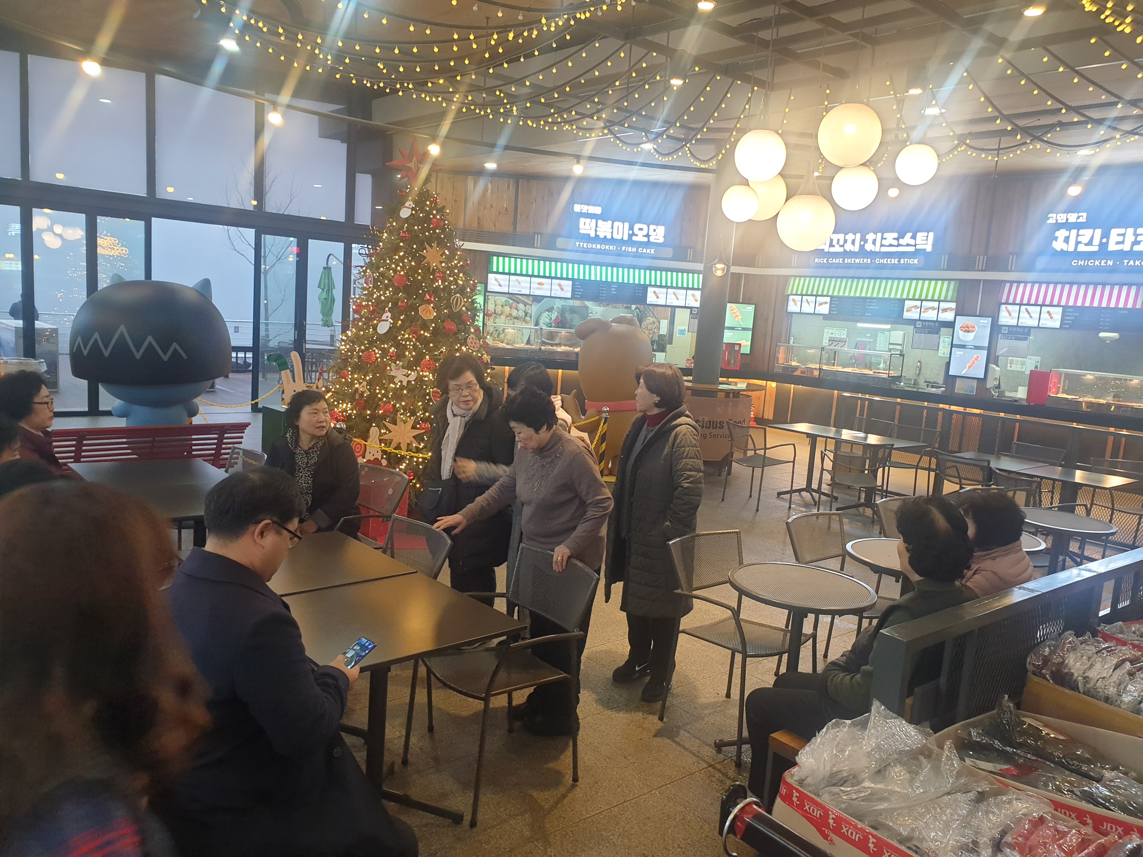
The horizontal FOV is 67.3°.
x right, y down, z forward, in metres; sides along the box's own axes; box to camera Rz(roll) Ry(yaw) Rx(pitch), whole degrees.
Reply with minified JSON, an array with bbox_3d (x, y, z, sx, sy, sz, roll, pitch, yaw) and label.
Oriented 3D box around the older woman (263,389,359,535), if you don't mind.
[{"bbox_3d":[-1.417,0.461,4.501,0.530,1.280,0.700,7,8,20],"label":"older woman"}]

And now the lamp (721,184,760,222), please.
[{"bbox_3d":[1.326,-1.768,6.750,0.295,0.290,0.295,4,8,0],"label":"lamp"}]

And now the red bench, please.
[{"bbox_3d":[-3.303,0.327,6.643,1.382,0.790,0.680,-3,10,-42],"label":"red bench"}]

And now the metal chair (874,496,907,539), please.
[{"bbox_3d":[2.091,0.864,5.034,0.550,0.835,0.560,-3,10,-40],"label":"metal chair"}]

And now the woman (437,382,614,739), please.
[{"bbox_3d":[-0.170,0.562,3.541,0.580,1.460,0.540,-1,9,-32],"label":"woman"}]

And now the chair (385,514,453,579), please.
[{"bbox_3d":[-0.867,0.849,3.623,0.560,0.835,0.550,-3,10,-40],"label":"chair"}]

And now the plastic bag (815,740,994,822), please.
[{"bbox_3d":[0.696,0.737,1.796,0.340,0.090,0.190,0,9,-26],"label":"plastic bag"}]

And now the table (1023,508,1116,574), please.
[{"bbox_3d":[3.139,0.944,5.591,0.635,0.712,0.635,4,8,0],"label":"table"}]

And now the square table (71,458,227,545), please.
[{"bbox_3d":[-2.181,0.663,4.653,0.700,0.730,1.400,-3,10,-40],"label":"square table"}]

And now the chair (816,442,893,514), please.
[{"bbox_3d":[2.592,0.487,7.835,0.560,0.820,0.570,5,8,6],"label":"chair"}]

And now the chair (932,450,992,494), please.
[{"bbox_3d":[3.391,0.610,7.349,0.570,0.820,0.560,-2,10,-38],"label":"chair"}]

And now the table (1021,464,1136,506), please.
[{"bbox_3d":[4.108,0.746,7.058,0.710,0.730,0.710,-3,10,-41],"label":"table"}]

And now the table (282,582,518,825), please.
[{"bbox_3d":[-0.671,1.003,3.002,0.705,0.730,0.690,-3,11,-42],"label":"table"}]

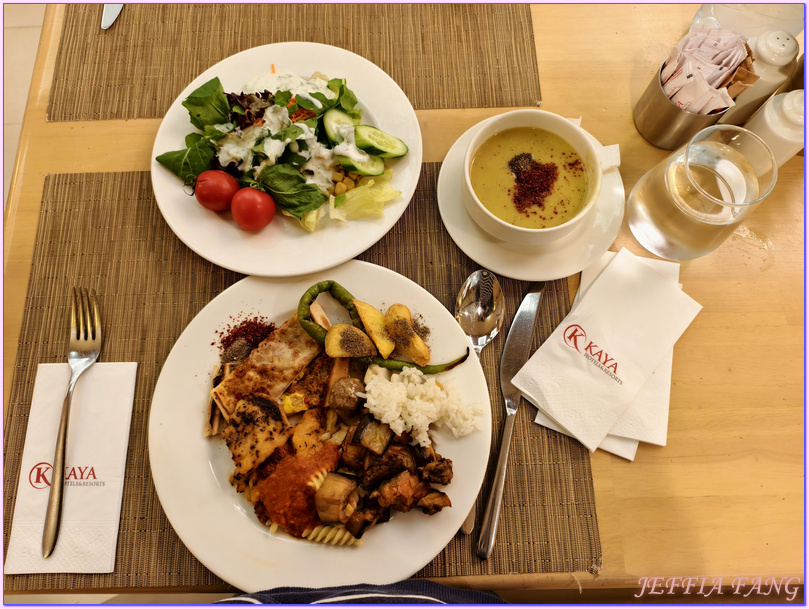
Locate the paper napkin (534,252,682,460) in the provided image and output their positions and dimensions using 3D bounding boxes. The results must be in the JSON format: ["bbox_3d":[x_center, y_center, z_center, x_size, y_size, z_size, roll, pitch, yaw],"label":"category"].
[{"bbox_3d":[0.175,0.038,0.451,0.085,0.007,0.161,22,75,7],"label":"paper napkin"}]

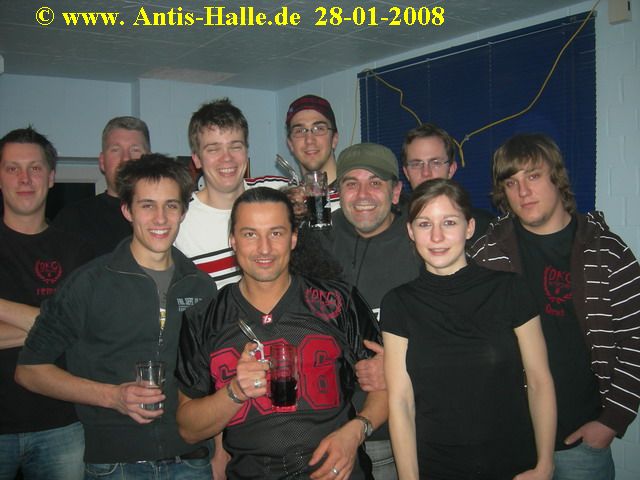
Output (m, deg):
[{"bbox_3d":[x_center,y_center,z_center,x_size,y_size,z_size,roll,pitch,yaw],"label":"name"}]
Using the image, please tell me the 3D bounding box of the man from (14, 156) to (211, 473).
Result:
[{"bbox_3d":[-0.495,0.655,1.900,0.570,1.790,0.400,-3,5,-24],"label":"man"}]

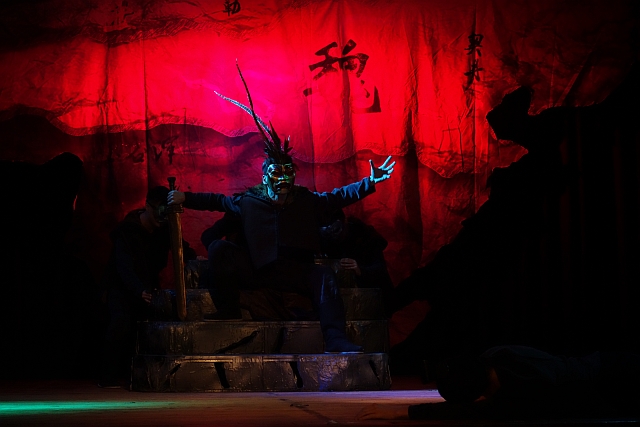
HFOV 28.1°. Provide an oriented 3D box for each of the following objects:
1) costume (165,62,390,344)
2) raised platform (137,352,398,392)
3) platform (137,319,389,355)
[{"bbox_3d":[-0.288,-0.066,8.562,1.469,1.967,0.850,0,-5,-5],"label":"costume"},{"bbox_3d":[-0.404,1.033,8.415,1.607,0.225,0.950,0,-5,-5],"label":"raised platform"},{"bbox_3d":[-0.400,0.832,8.609,1.610,0.214,0.800,0,-5,-5],"label":"platform"}]

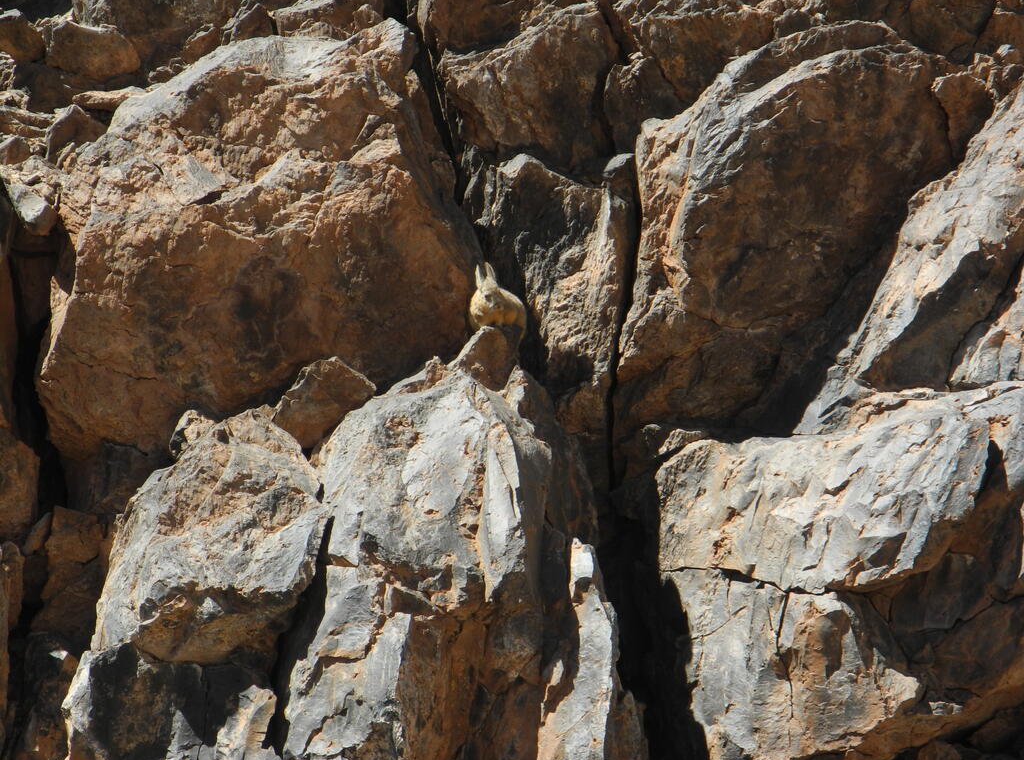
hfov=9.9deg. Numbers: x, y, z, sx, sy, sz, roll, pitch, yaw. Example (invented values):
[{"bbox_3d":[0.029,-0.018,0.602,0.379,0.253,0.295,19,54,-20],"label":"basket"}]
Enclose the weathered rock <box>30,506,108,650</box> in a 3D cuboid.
[{"bbox_3d":[-1.463,0.654,19.600,0.262,0.440,0.280,0,-7,0],"label":"weathered rock"}]

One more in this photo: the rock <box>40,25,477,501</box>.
[{"bbox_3d":[-0.852,-0.395,19.894,1.451,1.484,1.050,0,-7,0],"label":"rock"}]

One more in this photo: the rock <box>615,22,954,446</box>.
[{"bbox_3d":[0.916,-0.489,19.894,1.132,1.332,0.850,0,-7,0],"label":"rock"}]

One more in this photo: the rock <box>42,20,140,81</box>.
[{"bbox_3d":[-1.442,-1.130,20.286,0.333,0.185,0.250,0,-7,0],"label":"rock"}]

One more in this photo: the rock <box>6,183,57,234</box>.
[{"bbox_3d":[-1.616,-0.573,19.894,0.180,0.163,0.170,0,-7,0],"label":"rock"}]

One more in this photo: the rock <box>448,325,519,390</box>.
[{"bbox_3d":[-0.093,-0.074,19.404,0.227,0.195,0.200,0,-7,0],"label":"rock"}]

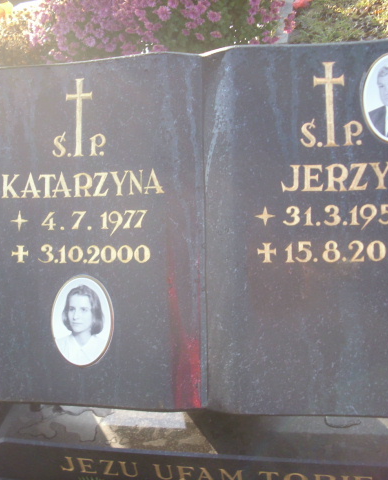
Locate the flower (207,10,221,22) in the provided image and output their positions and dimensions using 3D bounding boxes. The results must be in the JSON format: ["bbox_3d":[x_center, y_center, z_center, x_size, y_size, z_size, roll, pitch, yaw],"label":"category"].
[{"bbox_3d":[0.059,-0.663,2.030,0.042,0.038,0.025,-6,5,3],"label":"flower"}]

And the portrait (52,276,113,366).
[{"bbox_3d":[-0.179,0.131,1.100,0.106,0.145,0.010,-1,-4,16],"label":"portrait"}]

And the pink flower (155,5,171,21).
[{"bbox_3d":[-0.091,-0.664,2.000,0.046,0.046,0.028,-8,6,0],"label":"pink flower"}]

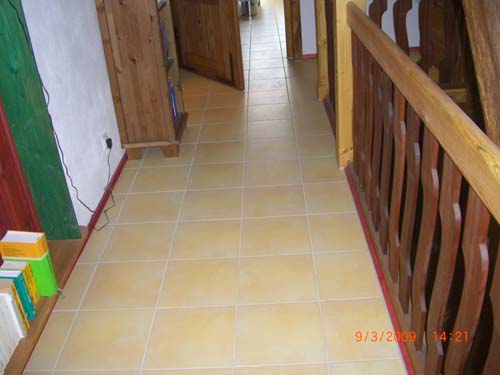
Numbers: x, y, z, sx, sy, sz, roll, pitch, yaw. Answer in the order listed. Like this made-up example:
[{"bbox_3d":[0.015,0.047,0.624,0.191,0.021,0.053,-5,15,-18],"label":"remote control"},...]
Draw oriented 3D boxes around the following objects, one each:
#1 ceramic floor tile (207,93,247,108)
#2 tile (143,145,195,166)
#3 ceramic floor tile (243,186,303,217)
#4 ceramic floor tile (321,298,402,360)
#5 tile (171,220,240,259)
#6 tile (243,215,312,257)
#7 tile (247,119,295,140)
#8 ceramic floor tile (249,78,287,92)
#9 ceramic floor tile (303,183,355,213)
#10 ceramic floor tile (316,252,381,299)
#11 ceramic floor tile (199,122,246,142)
[{"bbox_3d":[-0.183,-0.711,4.481,0.331,0.010,0.331,-3,29,3],"label":"ceramic floor tile"},{"bbox_3d":[-0.509,-0.200,3.456,0.315,0.010,0.315,-3,29,2],"label":"tile"},{"bbox_3d":[0.121,0.074,2.867,0.315,0.010,0.315,-3,29,2],"label":"ceramic floor tile"},{"bbox_3d":[0.409,0.542,2.102,0.254,0.010,0.331,-3,29,3],"label":"ceramic floor tile"},{"bbox_3d":[-0.209,0.256,2.716,0.329,0.010,0.329,-3,29,3],"label":"tile"},{"bbox_3d":[0.123,0.236,2.703,0.331,0.010,0.331,-3,29,3],"label":"tile"},{"bbox_3d":[0.132,-0.375,3.612,0.306,0.010,0.306,-3,28,3],"label":"tile"},{"bbox_3d":[0.156,-0.889,4.760,0.331,0.010,0.331,-3,29,3],"label":"ceramic floor tile"},{"bbox_3d":[0.404,0.060,2.854,0.237,0.010,0.315,-3,29,2],"label":"ceramic floor tile"},{"bbox_3d":[0.414,0.384,2.392,0.249,0.010,0.329,-3,29,3],"label":"ceramic floor tile"},{"bbox_3d":[-0.192,-0.390,3.893,0.331,0.010,0.331,-3,29,3],"label":"ceramic floor tile"}]

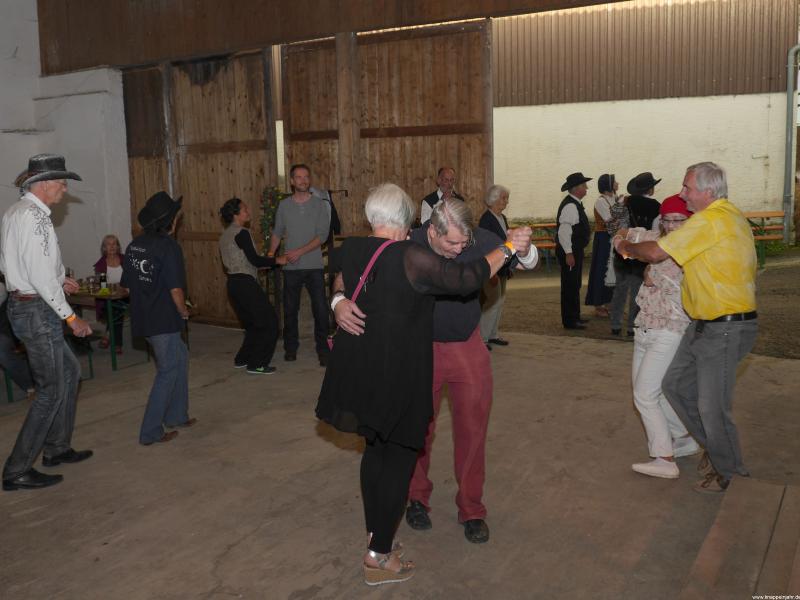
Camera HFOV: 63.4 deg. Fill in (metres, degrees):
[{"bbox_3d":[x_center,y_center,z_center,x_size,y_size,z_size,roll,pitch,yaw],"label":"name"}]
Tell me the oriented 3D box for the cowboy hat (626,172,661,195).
[{"bbox_3d":[2.621,-1.251,6.950,0.360,0.170,0.310,-27,22,-33],"label":"cowboy hat"}]

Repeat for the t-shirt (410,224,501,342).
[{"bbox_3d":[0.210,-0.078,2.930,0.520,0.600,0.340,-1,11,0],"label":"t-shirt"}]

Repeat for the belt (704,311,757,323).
[{"bbox_3d":[1.770,0.090,3.530,0.360,0.055,0.360,-8,12,-16],"label":"belt"}]

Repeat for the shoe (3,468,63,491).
[{"bbox_3d":[-2.130,1.030,3.760,0.310,0.110,0.110,-5,11,-18],"label":"shoe"}]

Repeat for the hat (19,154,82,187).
[{"bbox_3d":[-1.912,-0.706,3.530,0.375,0.160,0.310,-2,8,-17],"label":"hat"}]

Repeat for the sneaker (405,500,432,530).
[{"bbox_3d":[0.088,1.070,3.290,0.110,0.110,0.290,-4,11,-18],"label":"sneaker"}]

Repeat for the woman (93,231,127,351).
[{"bbox_3d":[-3.040,-0.100,6.870,0.500,1.260,0.700,-4,11,-15],"label":"woman"}]

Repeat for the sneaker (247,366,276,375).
[{"bbox_3d":[-1.240,0.615,5.800,0.270,0.100,0.100,2,11,14],"label":"sneaker"}]

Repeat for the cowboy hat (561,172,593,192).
[{"bbox_3d":[1.997,-1.331,7.300,0.360,0.155,0.310,-15,7,7],"label":"cowboy hat"}]

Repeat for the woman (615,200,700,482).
[{"bbox_3d":[1.456,0.201,3.660,0.500,1.550,0.380,6,11,41],"label":"woman"}]

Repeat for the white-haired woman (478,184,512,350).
[{"bbox_3d":[0.984,-0.342,6.600,0.340,1.640,0.460,2,9,21],"label":"white-haired woman"}]

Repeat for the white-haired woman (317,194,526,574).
[{"bbox_3d":[0.080,0.390,2.660,0.780,1.690,0.500,4,12,23],"label":"white-haired woman"}]

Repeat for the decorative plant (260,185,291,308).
[{"bbox_3d":[-1.294,-0.558,6.750,0.340,1.290,0.320,-2,9,-7],"label":"decorative plant"}]

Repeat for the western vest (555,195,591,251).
[{"bbox_3d":[1.973,-0.875,7.400,0.360,0.610,0.440,0,9,7],"label":"western vest"}]

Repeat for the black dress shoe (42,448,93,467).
[{"bbox_3d":[-2.035,0.964,3.960,0.285,0.105,0.105,-6,10,-27],"label":"black dress shoe"}]

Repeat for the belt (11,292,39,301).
[{"bbox_3d":[-2.060,-0.012,3.660,0.300,0.050,0.340,-4,11,-17],"label":"belt"}]

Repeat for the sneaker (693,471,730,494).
[{"bbox_3d":[1.716,0.990,3.520,0.285,0.115,0.110,-6,10,-30],"label":"sneaker"}]

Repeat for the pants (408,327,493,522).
[{"bbox_3d":[0.235,0.585,3.100,0.420,1.000,0.300,-2,11,-3],"label":"pants"}]

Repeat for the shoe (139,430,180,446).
[{"bbox_3d":[-1.601,0.924,4.300,0.250,0.100,0.095,-9,11,-40],"label":"shoe"}]

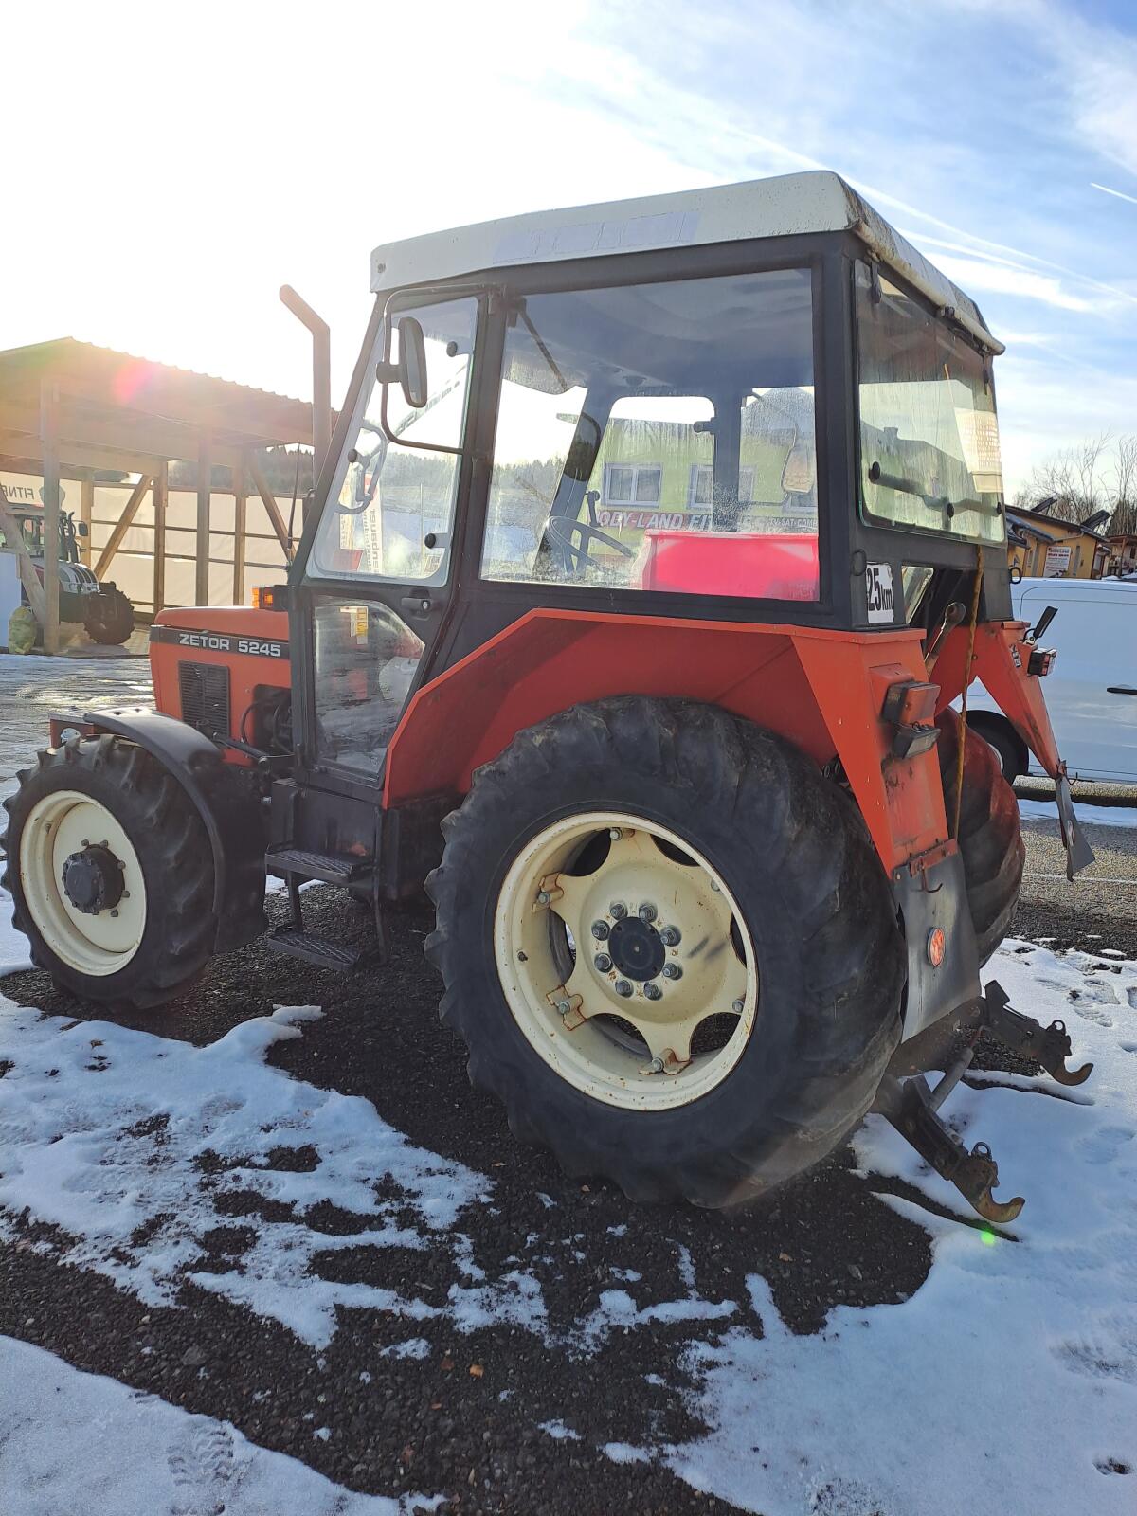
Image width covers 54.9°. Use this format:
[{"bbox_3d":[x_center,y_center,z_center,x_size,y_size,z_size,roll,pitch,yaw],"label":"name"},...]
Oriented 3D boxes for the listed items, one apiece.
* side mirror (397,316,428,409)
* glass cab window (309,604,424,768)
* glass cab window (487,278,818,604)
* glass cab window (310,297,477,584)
[{"bbox_3d":[-0.408,-1.052,2.935,0.056,0.237,0.141,-3,9,11],"label":"side mirror"},{"bbox_3d":[-0.603,-0.219,3.297,0.525,0.515,0.040,12,12,41],"label":"glass cab window"},{"bbox_3d":[0.206,-0.780,2.651,0.954,0.747,0.040,10,5,33],"label":"glass cab window"},{"bbox_3d":[-0.531,-0.906,3.195,0.616,0.783,0.040,11,6,42],"label":"glass cab window"}]

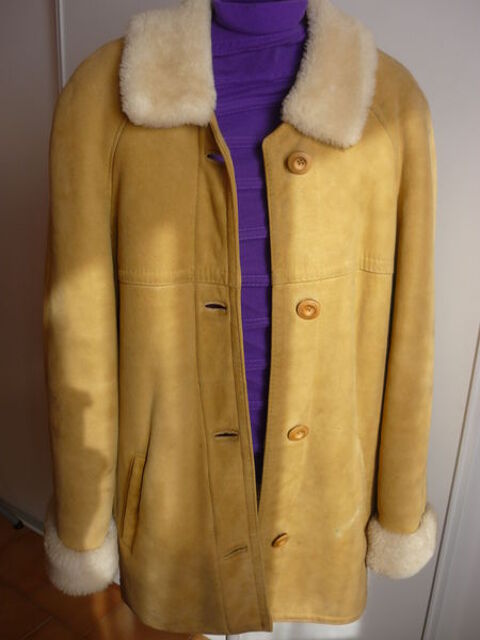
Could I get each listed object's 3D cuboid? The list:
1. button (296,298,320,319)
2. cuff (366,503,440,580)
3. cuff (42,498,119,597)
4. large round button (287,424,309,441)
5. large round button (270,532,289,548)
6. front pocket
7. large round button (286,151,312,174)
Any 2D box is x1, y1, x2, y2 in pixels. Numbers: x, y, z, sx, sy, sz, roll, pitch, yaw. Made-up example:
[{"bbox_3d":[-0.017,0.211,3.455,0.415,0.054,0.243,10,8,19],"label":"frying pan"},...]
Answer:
[{"bbox_3d":[0.087,-0.013,0.774,0.029,0.029,0.007,0,29,-4],"label":"button"},{"bbox_3d":[0.273,0.356,1.038,0.119,0.090,0.135,-3,20,-3],"label":"cuff"},{"bbox_3d":[-0.259,0.367,1.009,0.118,0.090,0.135,3,21,-5],"label":"cuff"},{"bbox_3d":[0.079,0.153,0.825,0.029,0.029,0.007,-4,34,-14],"label":"large round button"},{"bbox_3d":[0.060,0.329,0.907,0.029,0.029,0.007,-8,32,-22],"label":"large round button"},{"bbox_3d":[-0.163,0.277,0.932,0.029,0.172,0.012,24,28,23],"label":"front pocket"},{"bbox_3d":[0.074,-0.191,0.745,0.029,0.029,0.007,-1,21,-6],"label":"large round button"}]

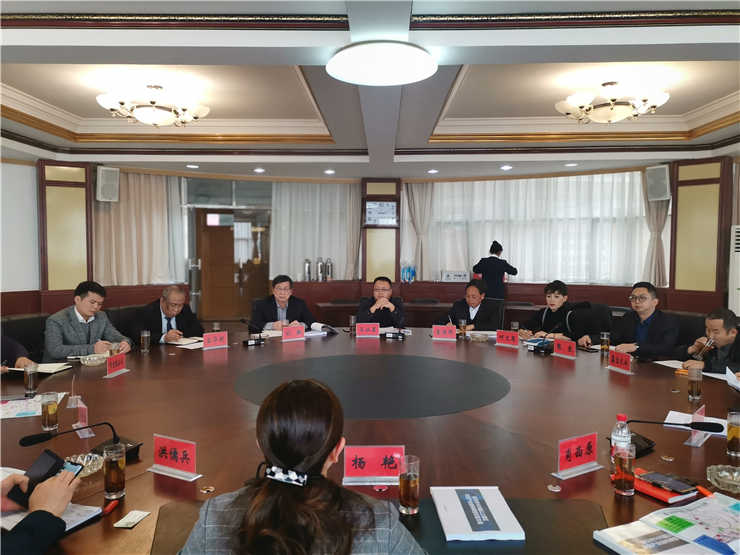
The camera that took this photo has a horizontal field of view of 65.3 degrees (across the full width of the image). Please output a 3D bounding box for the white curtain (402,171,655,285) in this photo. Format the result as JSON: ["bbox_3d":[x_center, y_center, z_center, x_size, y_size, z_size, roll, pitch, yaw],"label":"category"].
[{"bbox_3d":[2.307,-0.707,8.796,3.718,1.600,0.300,1,3,21],"label":"white curtain"}]

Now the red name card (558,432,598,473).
[{"bbox_3d":[0.734,0.622,2.033,0.200,0.120,0.060,-1,3,-29],"label":"red name card"}]

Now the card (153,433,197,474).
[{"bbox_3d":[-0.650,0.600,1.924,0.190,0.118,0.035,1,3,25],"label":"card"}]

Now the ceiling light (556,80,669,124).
[{"bbox_3d":[2.197,-1.583,5.229,1.020,0.398,1.020,0,3,0],"label":"ceiling light"}]

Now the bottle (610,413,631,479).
[{"bbox_3d":[0.821,0.553,1.883,0.064,0.212,0.064,0,3,0],"label":"bottle"}]

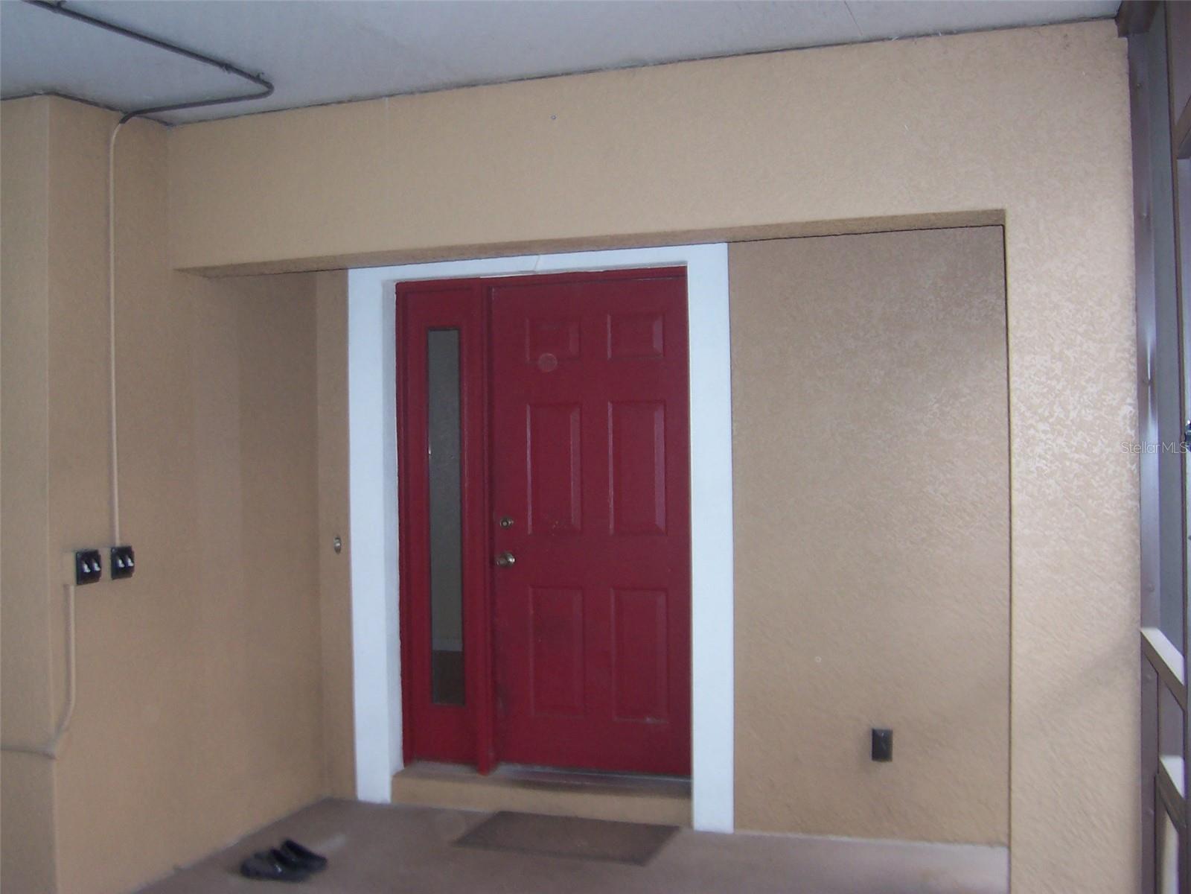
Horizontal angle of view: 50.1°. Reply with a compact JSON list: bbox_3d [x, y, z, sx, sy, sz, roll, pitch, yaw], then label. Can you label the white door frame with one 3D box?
[{"bbox_3d":[-0.238,0.362,5.223,1.636,2.266,0.140,-1,0,18],"label":"white door frame"}]

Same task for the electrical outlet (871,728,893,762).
[{"bbox_3d":[1.064,1.111,4.728,0.073,0.117,0.030,-1,0,18],"label":"electrical outlet"}]

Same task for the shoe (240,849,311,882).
[{"bbox_3d":[-1.120,1.456,4.441,0.260,0.075,0.098,-1,0,24],"label":"shoe"}]

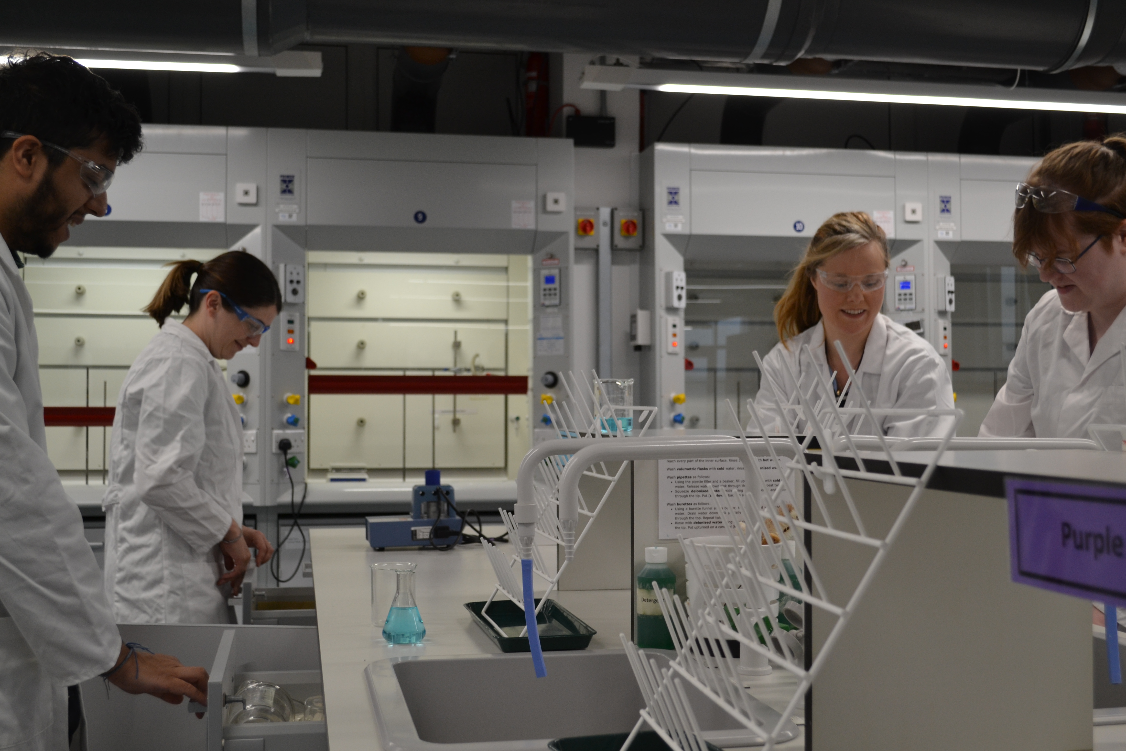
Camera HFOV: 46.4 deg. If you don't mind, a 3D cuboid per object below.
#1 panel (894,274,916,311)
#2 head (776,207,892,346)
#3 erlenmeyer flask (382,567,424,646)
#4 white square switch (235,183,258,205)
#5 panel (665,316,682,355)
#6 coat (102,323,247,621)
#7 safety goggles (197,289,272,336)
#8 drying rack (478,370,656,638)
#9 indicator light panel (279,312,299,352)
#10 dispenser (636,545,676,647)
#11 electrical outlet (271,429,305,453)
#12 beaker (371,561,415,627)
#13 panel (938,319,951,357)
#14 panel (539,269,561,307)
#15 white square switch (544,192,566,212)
[{"bbox_3d":[1.457,-0.352,5.593,0.087,0.147,0.030,-1,-1,26],"label":"panel"},{"bbox_3d":[0.525,-0.190,2.570,0.200,0.250,0.230,0,13,2],"label":"head"},{"bbox_3d":[-0.234,0.340,1.933,0.064,0.103,0.064,0,-1,-11],"label":"erlenmeyer flask"},{"bbox_3d":[-1.188,-0.685,4.934,0.077,0.077,0.035,0,-1,-11],"label":"white square switch"},{"bbox_3d":[0.461,-0.164,5.393,0.030,0.147,0.087,-1,-1,42],"label":"panel"},{"bbox_3d":[-0.845,0.345,2.850,0.310,0.920,0.460,0,-1,-16],"label":"coat"},{"bbox_3d":[-0.699,-0.138,2.820,0.158,0.048,0.143,34,1,5],"label":"safety goggles"},{"bbox_3d":[-0.004,0.194,2.123,0.235,0.395,0.335,0,-1,-11],"label":"drying rack"},{"bbox_3d":[-1.036,-0.167,5.010,0.016,0.146,0.086,-1,-2,43],"label":"indicator light panel"},{"bbox_3d":[0.135,0.318,1.881,0.056,0.143,0.049,0,-1,10],"label":"dispenser"},{"bbox_3d":[-1.038,0.253,4.998,0.015,0.086,0.146,-1,-2,43],"label":"electrical outlet"},{"bbox_3d":[-0.275,0.354,2.131,0.071,0.095,0.071,0,-1,-11],"label":"beaker"},{"bbox_3d":[1.617,-0.160,5.556,0.016,0.146,0.086,-1,-2,43],"label":"panel"},{"bbox_3d":[-0.054,-0.353,5.289,0.087,0.147,0.030,-1,-1,26],"label":"panel"},{"bbox_3d":[-0.032,-0.702,5.344,0.079,0.079,0.028,0,-2,-10],"label":"white square switch"}]

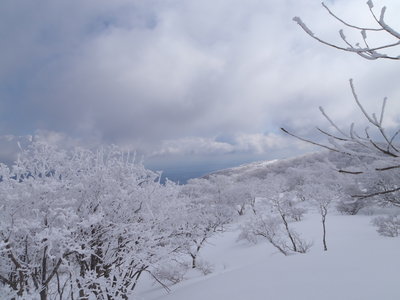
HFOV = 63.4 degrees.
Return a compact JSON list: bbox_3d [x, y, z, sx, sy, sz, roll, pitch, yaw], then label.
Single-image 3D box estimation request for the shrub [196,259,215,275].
[{"bbox_3d":[0.170,3.600,10.000,0.560,0.450,0.500,0,-1,0],"label":"shrub"}]

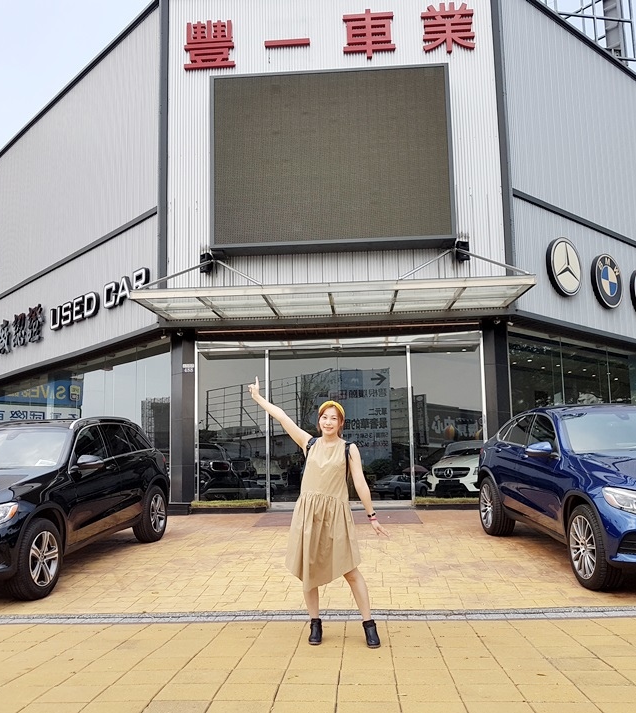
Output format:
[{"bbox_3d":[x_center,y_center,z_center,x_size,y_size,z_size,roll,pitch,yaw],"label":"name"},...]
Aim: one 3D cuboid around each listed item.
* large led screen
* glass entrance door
[{"bbox_3d":[0.211,-3.263,11.914,3.965,3.025,0.450,-2,-10,4],"label":"large led screen"},{"bbox_3d":[0.351,1.074,12.095,4.878,2.827,0.150,-2,-10,4],"label":"glass entrance door"}]

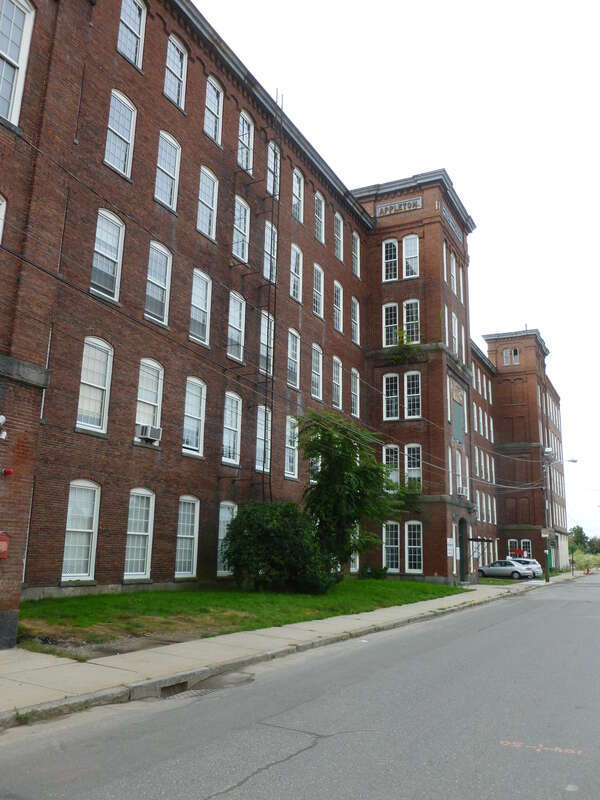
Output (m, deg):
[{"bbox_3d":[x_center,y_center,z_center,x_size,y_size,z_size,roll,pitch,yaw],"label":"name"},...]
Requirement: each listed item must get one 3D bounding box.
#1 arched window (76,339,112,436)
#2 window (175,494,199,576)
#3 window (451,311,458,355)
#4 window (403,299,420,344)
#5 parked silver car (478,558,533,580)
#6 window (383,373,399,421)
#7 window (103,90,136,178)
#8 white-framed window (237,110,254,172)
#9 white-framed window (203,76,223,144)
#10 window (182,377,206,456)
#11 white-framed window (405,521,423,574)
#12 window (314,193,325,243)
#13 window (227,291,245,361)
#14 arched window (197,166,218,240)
[{"bbox_3d":[-6.221,-0.492,19.677,0.180,2.900,1.189,-6,-15,28],"label":"arched window"},{"bbox_3d":[-4.017,4.803,22.892,0.180,2.842,1.189,-6,-15,28],"label":"window"},{"bbox_3d":[9.523,-4.027,39.980,0.180,2.726,1.102,-6,-15,28],"label":"window"},{"bbox_3d":[6.769,-4.730,39.122,0.992,2.842,0.160,-5,-15,28],"label":"window"},{"bbox_3d":[16.023,13.444,51.635,4.750,1.430,1.790,-6,-15,28],"label":"parked silver car"},{"bbox_3d":[5.476,-0.186,38.714,0.992,2.879,0.160,-5,-15,28],"label":"window"},{"bbox_3d":[-5.804,-8.601,20.896,0.160,2.773,1.162,-6,-15,28],"label":"window"},{"bbox_3d":[-2.437,-11.462,28.829,0.160,2.805,1.200,-5,-15,28],"label":"white-framed window"},{"bbox_3d":[-3.589,-11.990,26.732,0.160,2.781,1.201,-5,-15,28],"label":"white-framed window"},{"bbox_3d":[-3.890,0.603,23.874,0.160,2.872,1.145,-6,-15,28],"label":"window"},{"bbox_3d":[6.249,8.021,35.347,0.980,2.810,0.160,-6,-15,28],"label":"white-framed window"},{"bbox_3d":[1.072,-9.958,35.270,0.160,2.751,1.145,-6,-15,28],"label":"window"},{"bbox_3d":[-2.653,-3.075,26.950,0.180,2.871,1.189,-6,-15,28],"label":"window"},{"bbox_3d":[-3.560,-7.586,24.882,0.160,2.773,1.162,-6,-15,28],"label":"arched window"}]

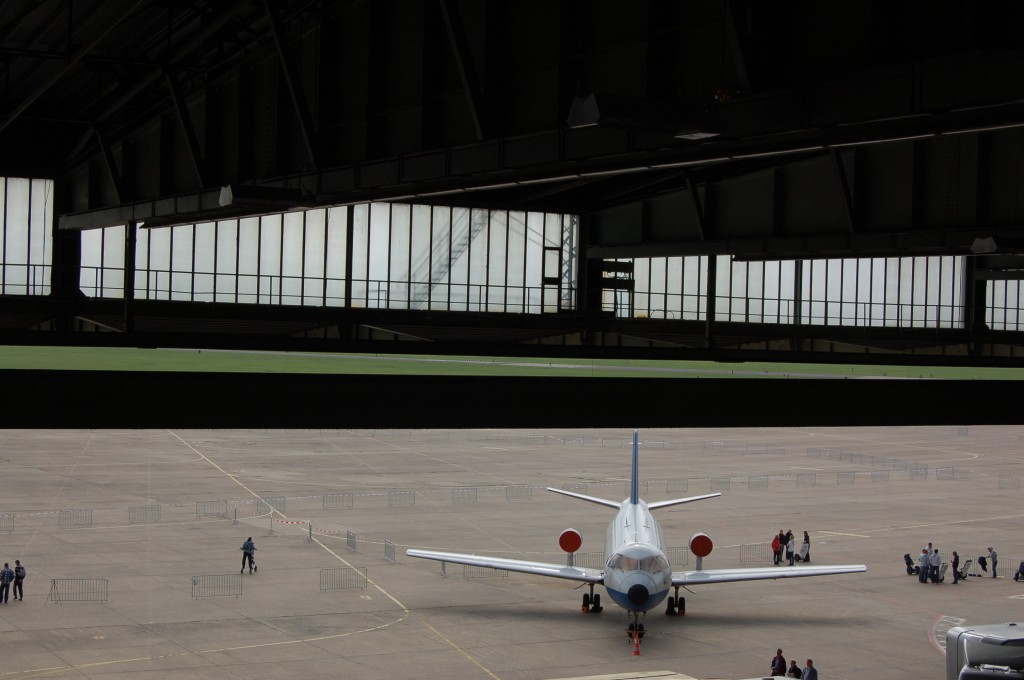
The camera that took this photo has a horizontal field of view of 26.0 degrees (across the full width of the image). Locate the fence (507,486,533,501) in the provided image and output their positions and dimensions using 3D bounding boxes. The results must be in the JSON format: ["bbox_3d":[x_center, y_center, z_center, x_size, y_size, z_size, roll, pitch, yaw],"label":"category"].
[{"bbox_3d":[0.573,11.436,164.956,2.500,1.100,0.450,1,1,-44],"label":"fence"}]

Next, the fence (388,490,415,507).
[{"bbox_3d":[-7.831,11.270,158.051,2.500,1.100,0.450,1,1,-45],"label":"fence"}]

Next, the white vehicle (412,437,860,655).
[{"bbox_3d":[5.828,8.770,103.564,21.500,7.820,20.600,2,1,2],"label":"white vehicle"}]

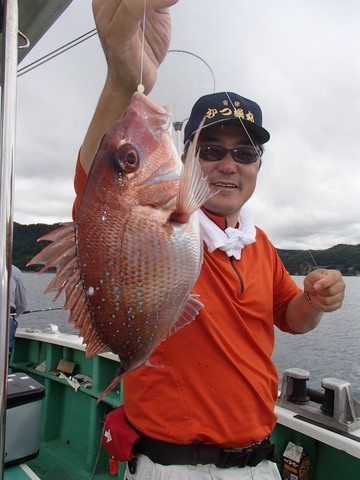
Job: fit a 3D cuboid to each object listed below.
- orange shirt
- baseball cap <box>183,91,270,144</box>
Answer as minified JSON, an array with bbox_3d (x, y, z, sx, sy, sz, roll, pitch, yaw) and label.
[{"bbox_3d":[0.008,0.133,0.860,0.480,0.570,0.310,2,-5,-18],"label":"orange shirt"},{"bbox_3d":[0.101,-0.271,0.860,0.180,0.130,0.250,1,-5,-8],"label":"baseball cap"}]

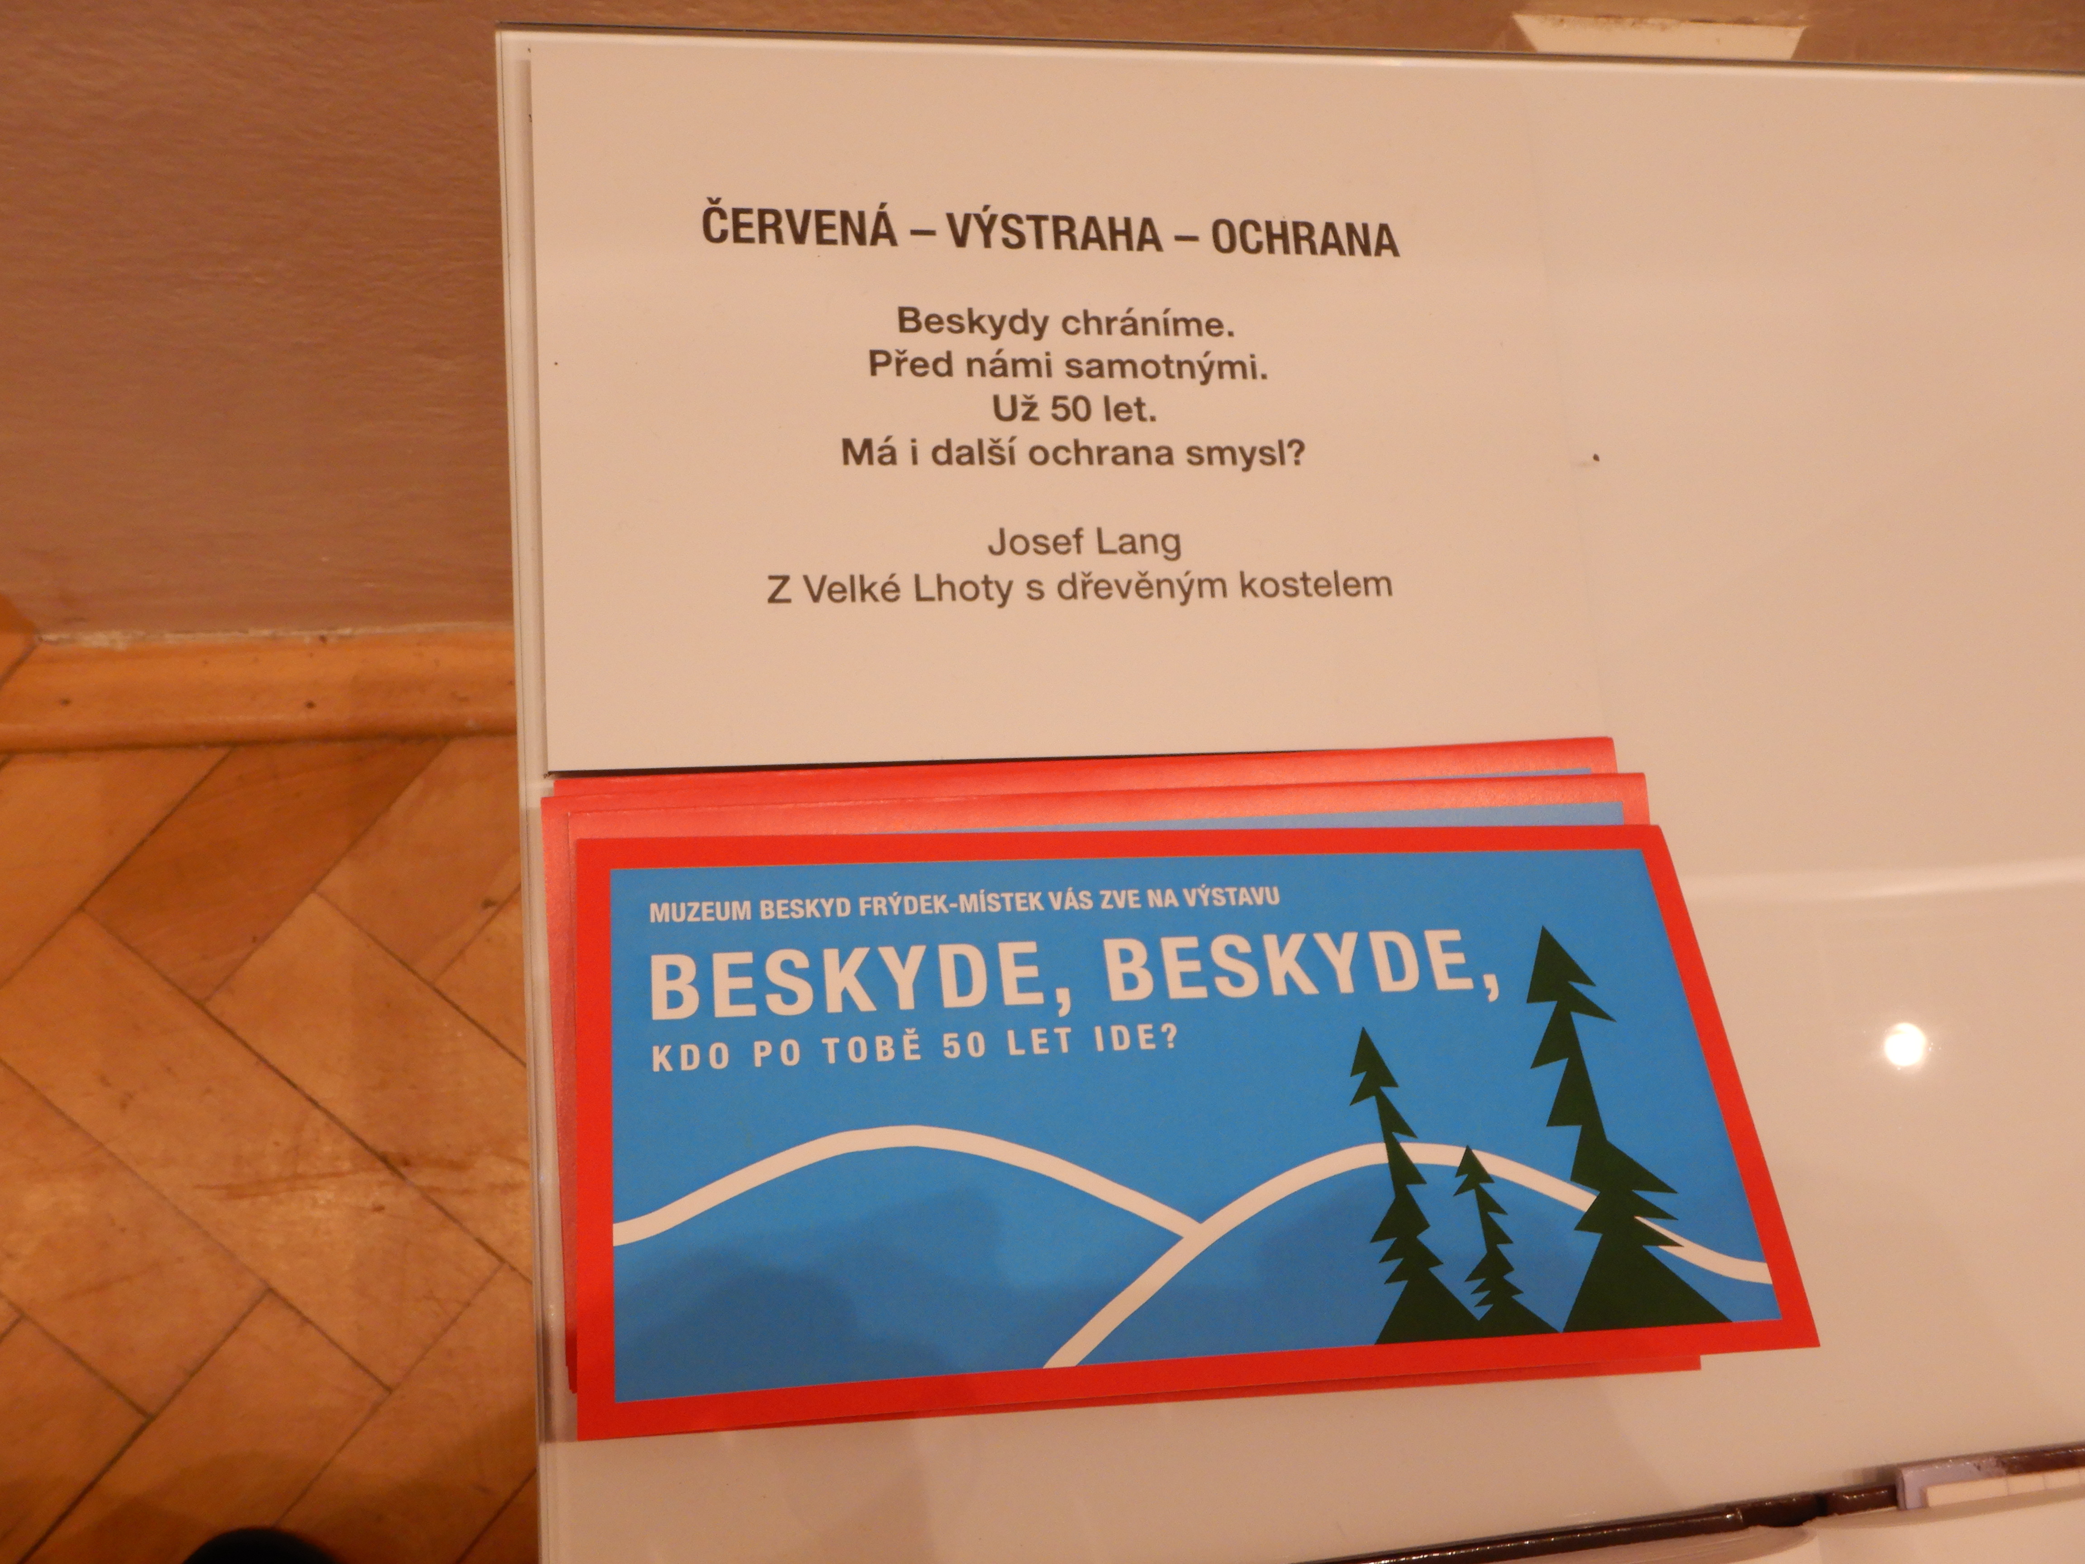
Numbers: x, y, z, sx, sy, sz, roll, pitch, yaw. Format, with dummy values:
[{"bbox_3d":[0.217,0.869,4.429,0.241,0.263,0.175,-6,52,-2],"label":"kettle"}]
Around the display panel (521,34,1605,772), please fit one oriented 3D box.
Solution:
[{"bbox_3d":[0.006,-0.077,0.416,0.210,0.005,0.149,-2,79,-11],"label":"display panel"}]

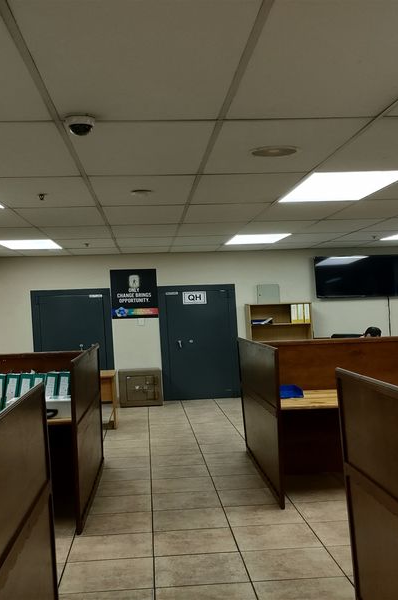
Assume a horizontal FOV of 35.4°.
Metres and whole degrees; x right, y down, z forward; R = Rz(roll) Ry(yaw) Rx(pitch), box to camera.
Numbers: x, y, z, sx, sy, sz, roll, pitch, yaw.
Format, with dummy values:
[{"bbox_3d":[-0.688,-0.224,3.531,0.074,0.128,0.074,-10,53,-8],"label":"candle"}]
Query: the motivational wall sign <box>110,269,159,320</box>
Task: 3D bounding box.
[{"bbox_3d":[-1.002,-0.088,9.731,0.713,0.764,0.029,-2,-1,-4],"label":"motivational wall sign"}]

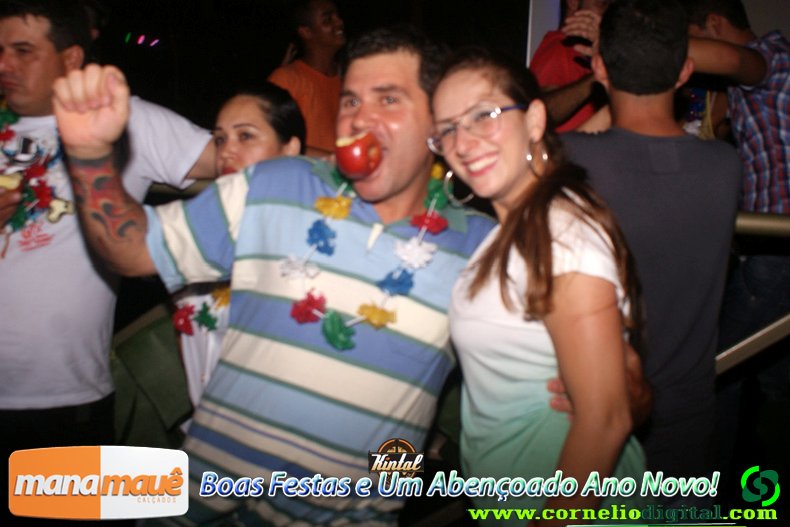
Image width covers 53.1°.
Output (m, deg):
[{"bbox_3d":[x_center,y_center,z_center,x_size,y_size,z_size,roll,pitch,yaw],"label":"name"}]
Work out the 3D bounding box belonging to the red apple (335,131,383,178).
[{"bbox_3d":[-0.050,-0.151,1.100,0.062,0.067,0.067,-8,14,41],"label":"red apple"}]

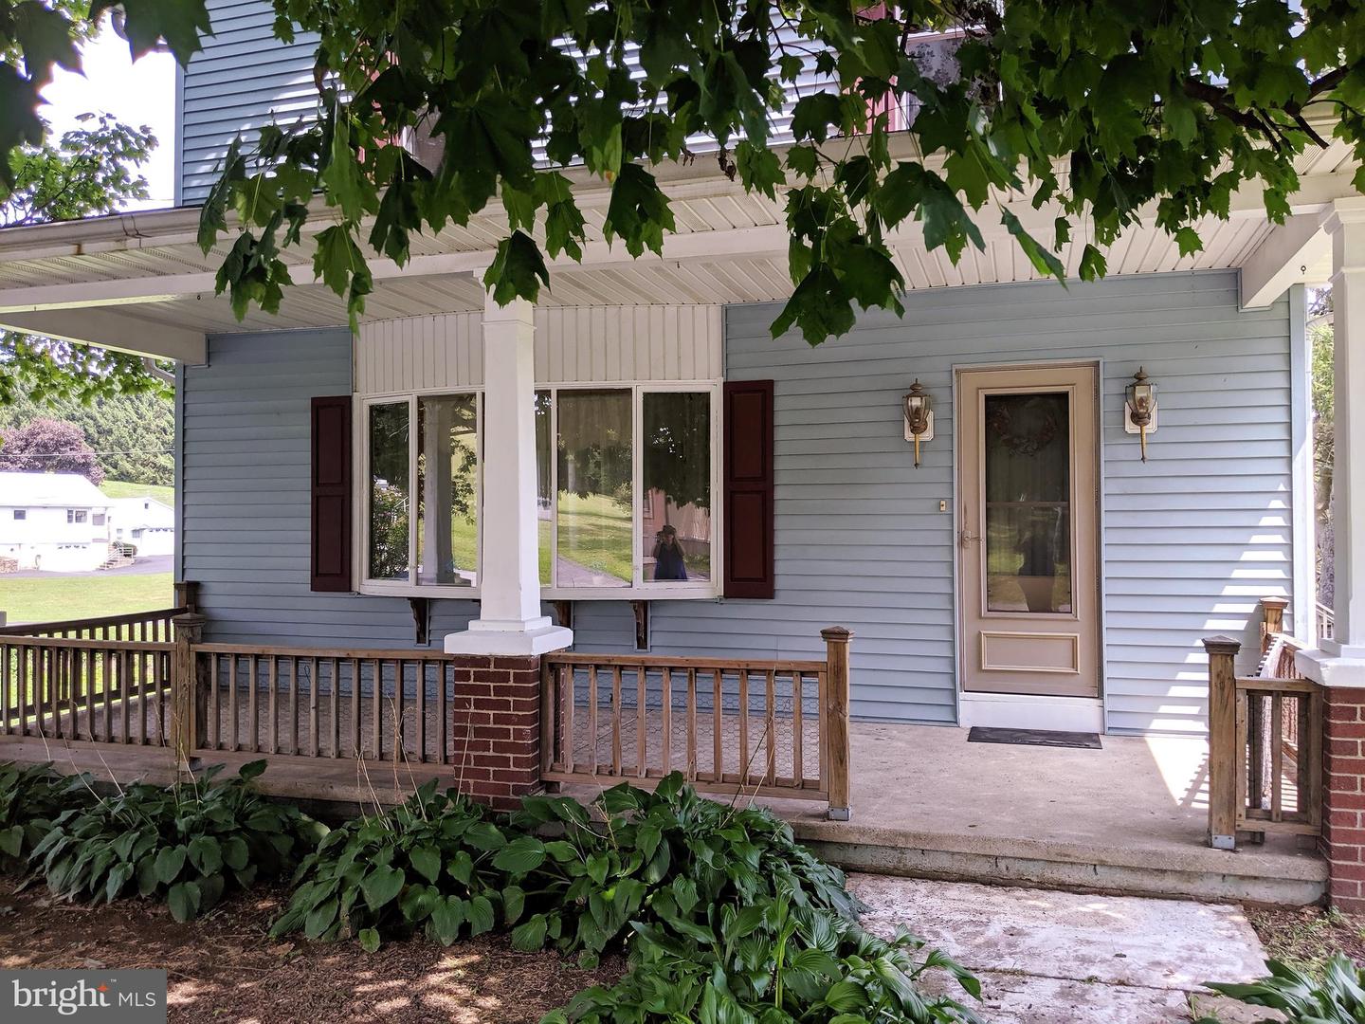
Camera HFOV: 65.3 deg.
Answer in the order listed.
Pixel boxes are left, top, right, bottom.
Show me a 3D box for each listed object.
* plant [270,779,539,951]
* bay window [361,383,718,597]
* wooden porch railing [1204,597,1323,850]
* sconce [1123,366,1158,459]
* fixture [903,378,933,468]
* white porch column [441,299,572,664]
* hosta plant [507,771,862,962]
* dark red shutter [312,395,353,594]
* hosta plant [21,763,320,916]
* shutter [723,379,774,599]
[{"bbox_3d":[-1.127,1.338,4.346,1.060,0.430,1.000,-1,-1,18],"label":"plant"},{"bbox_3d":[-1.178,-0.146,7.550,2.934,1.492,0.340,-1,-1,18],"label":"bay window"},{"bbox_3d":[2.758,0.911,5.161,0.720,0.870,2.280,-1,-1,18],"label":"wooden porch railing"},{"bbox_3d":[2.738,-0.573,6.328,0.178,0.570,0.230,-1,-1,18],"label":"sconce"},{"bbox_3d":[1.488,-0.553,6.739,0.183,0.570,0.230,-1,-1,18],"label":"fixture"},{"bbox_3d":[-0.856,-0.244,5.306,0.469,1.848,0.455,-1,-1,18],"label":"white porch column"},{"bbox_3d":[-0.010,1.289,4.127,1.380,0.510,1.120,-1,-1,18],"label":"hosta plant"},{"bbox_3d":[-2.693,-0.138,8.208,0.364,1.498,0.035,-1,-1,18],"label":"dark red shutter"},{"bbox_3d":[-2.049,1.333,4.680,1.130,0.460,1.050,-1,-1,18],"label":"hosta plant"},{"bbox_3d":[0.453,-0.147,7.174,0.346,1.463,0.035,-1,-1,18],"label":"shutter"}]

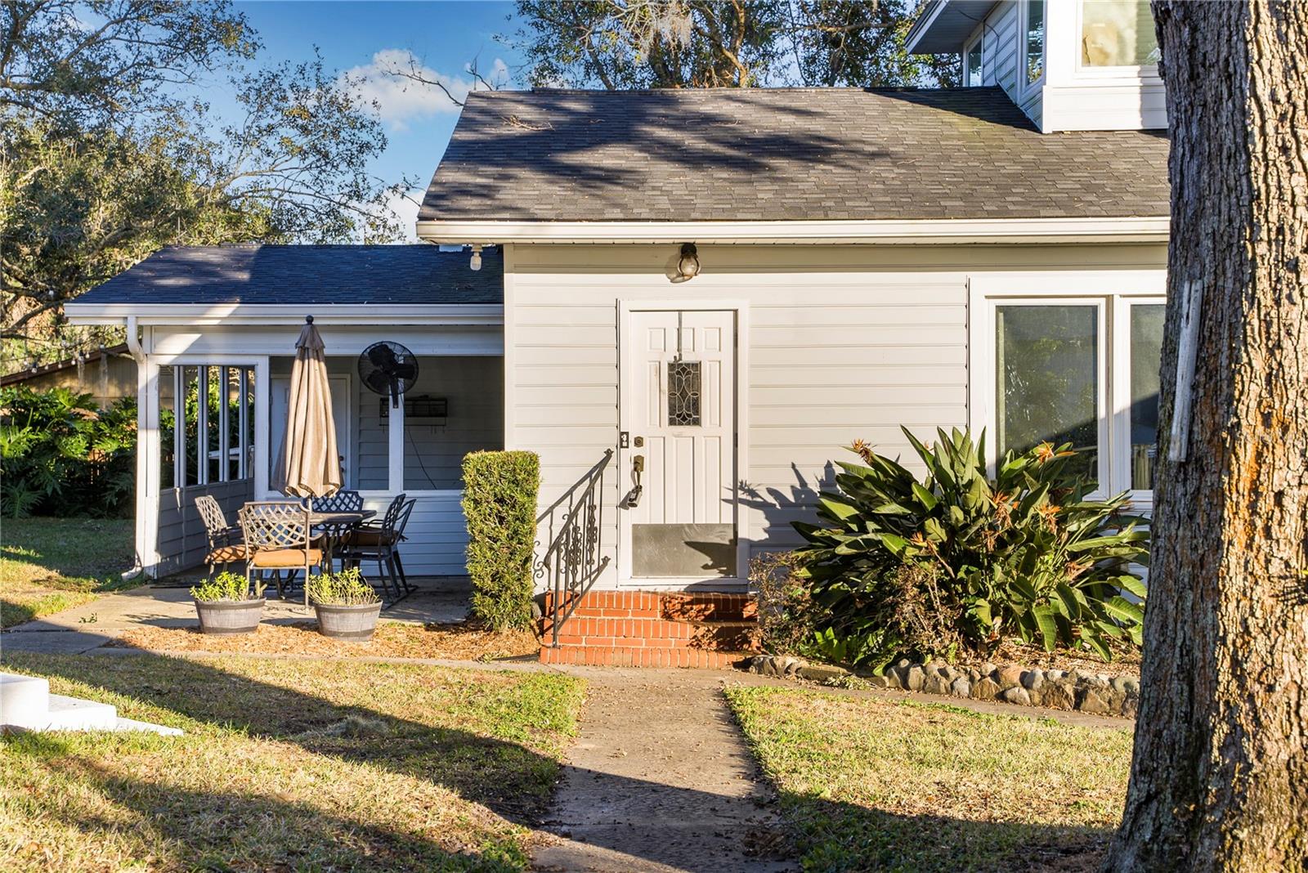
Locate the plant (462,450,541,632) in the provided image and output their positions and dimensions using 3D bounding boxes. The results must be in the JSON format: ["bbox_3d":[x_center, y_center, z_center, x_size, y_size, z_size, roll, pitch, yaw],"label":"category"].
[{"bbox_3d":[-1.117,0.762,15.200,0.560,1.330,0.530,0,0,-3],"label":"plant"}]

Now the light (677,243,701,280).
[{"bbox_3d":[0.262,-1.316,15.600,0.180,0.280,0.200,0,0,-3],"label":"light"}]

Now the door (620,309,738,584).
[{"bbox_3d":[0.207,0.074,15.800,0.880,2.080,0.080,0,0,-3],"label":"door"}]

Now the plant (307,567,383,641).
[{"bbox_3d":[-2.220,1.200,14.900,0.530,0.520,0.520,0,0,0],"label":"plant"}]

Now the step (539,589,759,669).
[{"bbox_3d":[-0.010,1.395,15.200,1.620,0.480,1.000,0,0,-3],"label":"step"}]

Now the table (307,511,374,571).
[{"bbox_3d":[-2.890,1.020,17.400,1.140,0.740,1.140,0,0,0],"label":"table"}]

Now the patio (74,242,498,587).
[{"bbox_3d":[-3.380,-0.400,21.800,4.450,3.560,4.300,0,0,0],"label":"patio"}]

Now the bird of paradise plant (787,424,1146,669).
[{"bbox_3d":[2.250,0.680,14.300,2.550,1.500,2.000,0,0,0],"label":"bird of paradise plant"}]

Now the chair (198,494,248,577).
[{"bbox_3d":[-3.540,0.935,17.700,0.630,0.870,0.580,0,0,5],"label":"chair"}]

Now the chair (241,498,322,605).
[{"bbox_3d":[-2.950,0.950,16.650,0.590,0.880,0.630,0,0,6],"label":"chair"}]

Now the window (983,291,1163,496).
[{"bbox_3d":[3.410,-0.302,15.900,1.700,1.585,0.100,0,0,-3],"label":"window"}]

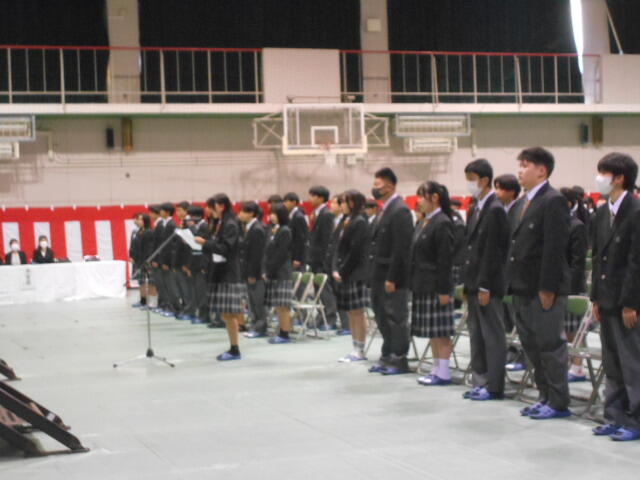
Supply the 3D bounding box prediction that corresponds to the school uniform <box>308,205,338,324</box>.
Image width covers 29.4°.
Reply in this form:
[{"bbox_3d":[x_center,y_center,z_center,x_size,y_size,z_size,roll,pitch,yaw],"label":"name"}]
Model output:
[{"bbox_3d":[0.043,0.323,15.100,0.290,1.470,0.460,-2,1,-19],"label":"school uniform"}]

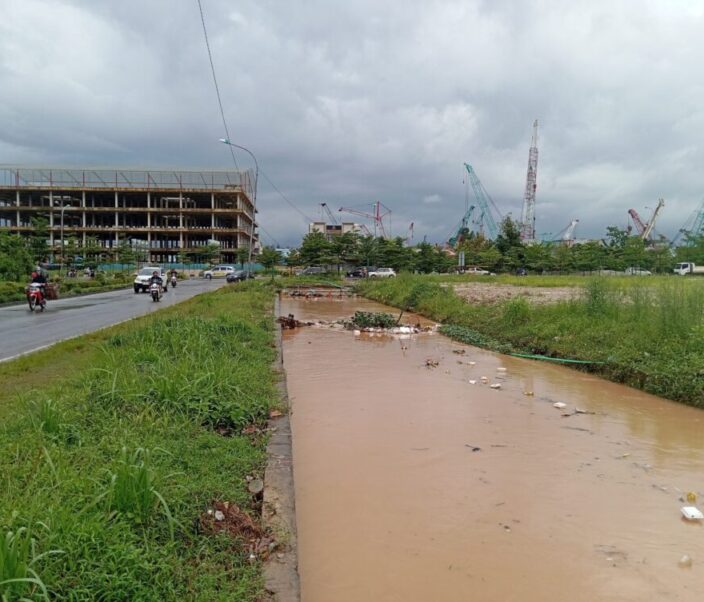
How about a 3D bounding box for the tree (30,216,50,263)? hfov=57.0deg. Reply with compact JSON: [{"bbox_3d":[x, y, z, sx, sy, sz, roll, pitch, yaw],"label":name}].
[{"bbox_3d":[-40.033,-7.302,83.000,3.200,7.400,3.200,0,3,0],"label":"tree"}]

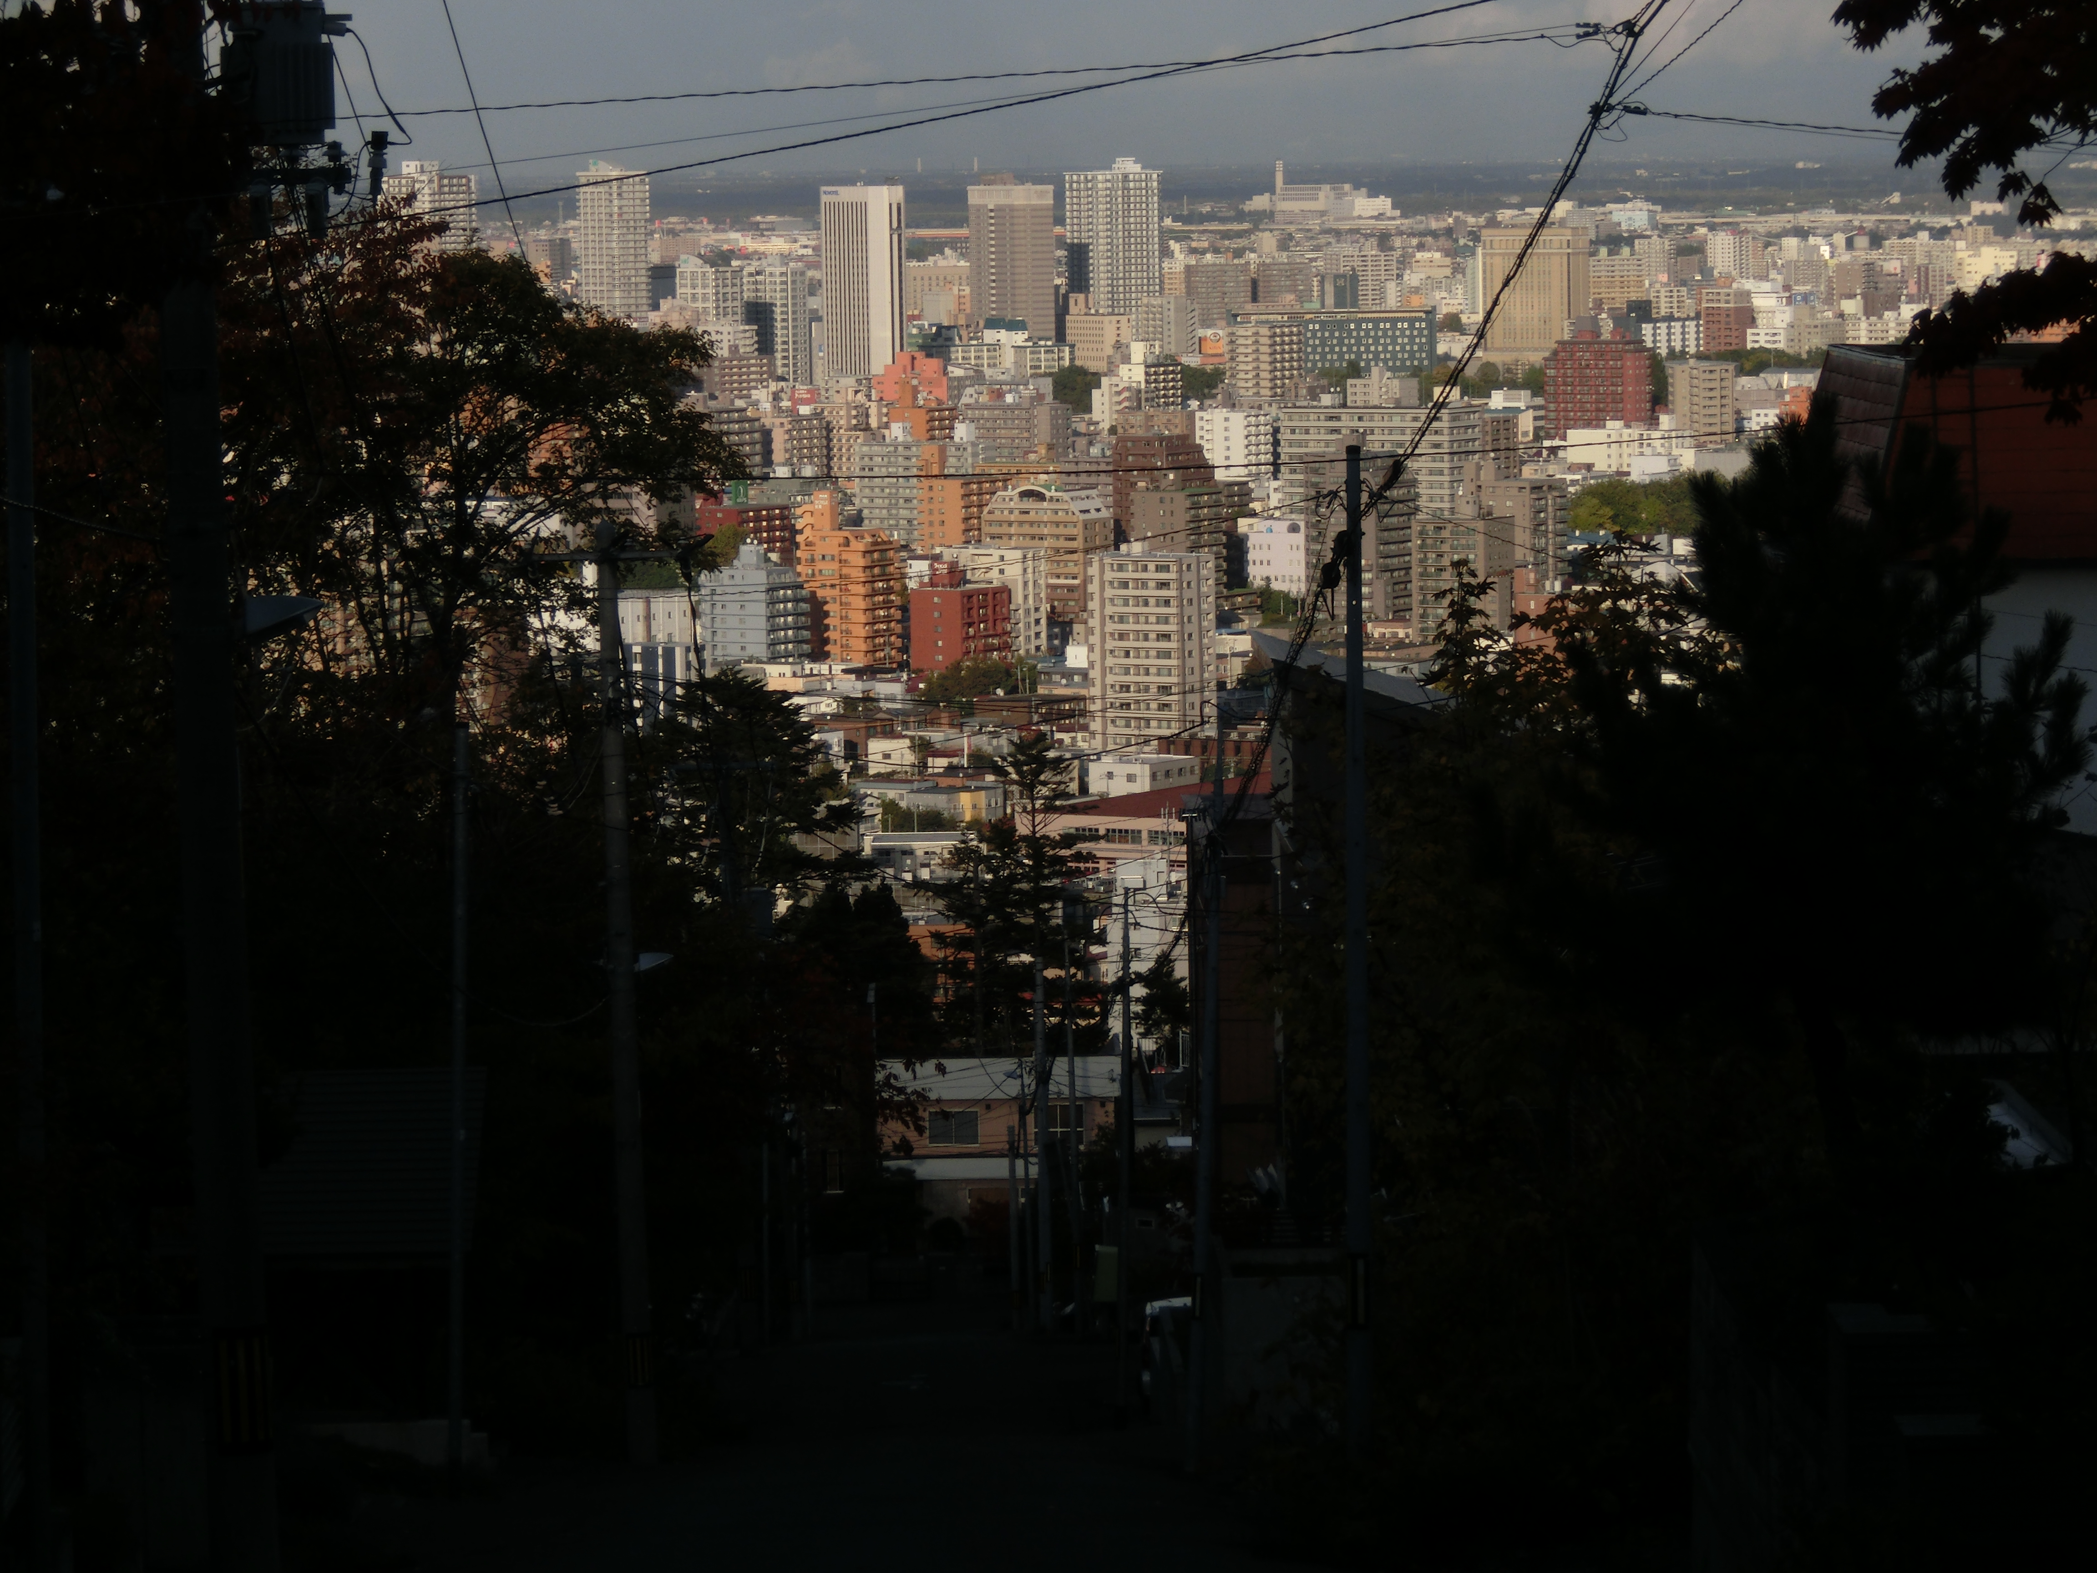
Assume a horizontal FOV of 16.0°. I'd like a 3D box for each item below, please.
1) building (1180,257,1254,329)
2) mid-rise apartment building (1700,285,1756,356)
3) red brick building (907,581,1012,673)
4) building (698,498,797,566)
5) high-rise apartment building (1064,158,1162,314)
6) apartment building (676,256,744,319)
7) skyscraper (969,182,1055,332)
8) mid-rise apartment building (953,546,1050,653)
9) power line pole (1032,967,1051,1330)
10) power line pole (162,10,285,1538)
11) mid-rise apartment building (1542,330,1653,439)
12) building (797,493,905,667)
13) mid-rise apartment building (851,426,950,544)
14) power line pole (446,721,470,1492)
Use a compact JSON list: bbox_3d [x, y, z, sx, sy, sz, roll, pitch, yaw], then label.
[{"bbox_3d":[88.746,-252.941,3903.382,35.000,43.859,10.500,-3,5,-23],"label":"building"},{"bbox_3d":[285.025,-194.608,3139.285,15.500,31.780,16.000,2,6,28],"label":"mid-rise apartment building"},{"bbox_3d":[-16.627,-29.031,1436.402,11.300,19.573,18.000,2,6,31],"label":"red brick building"},{"bbox_3d":[-75.705,-63.409,1864.778,12.000,17.967,29.000,2,6,28],"label":"building"},{"bbox_3d":[30.148,-236.530,3387.212,31.136,97.822,35.165,2,6,30],"label":"high-rise apartment building"},{"bbox_3d":[-140.913,-194.887,3102.576,16.500,51.153,25.000,2,6,26],"label":"apartment building"},{"bbox_3d":[-14.519,-211.942,3171.975,24.500,92.637,27.000,-6,7,-43],"label":"skyscraper"},{"bbox_3d":[-10.308,-38.954,1555.070,17.899,21.797,11.069,2,6,28],"label":"mid-rise apartment building"},{"bbox_3d":[-0.149,9.299,193.568,0.320,9.848,0.320,-1,5,0],"label":"power line pole"},{"bbox_3d":[-4.215,-1.567,36.815,0.360,11.066,0.360,-2,5,0],"label":"power line pole"},{"bbox_3d":[182.374,-131.991,2484.807,34.000,38.658,12.600,2,6,27],"label":"mid-rise apartment building"},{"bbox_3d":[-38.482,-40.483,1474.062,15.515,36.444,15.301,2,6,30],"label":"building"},{"bbox_3d":[-35.195,-81.095,2054.881,34.659,30.540,12.070,2,6,28],"label":"mid-rise apartment building"},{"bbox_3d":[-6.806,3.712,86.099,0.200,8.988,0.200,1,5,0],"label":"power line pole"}]

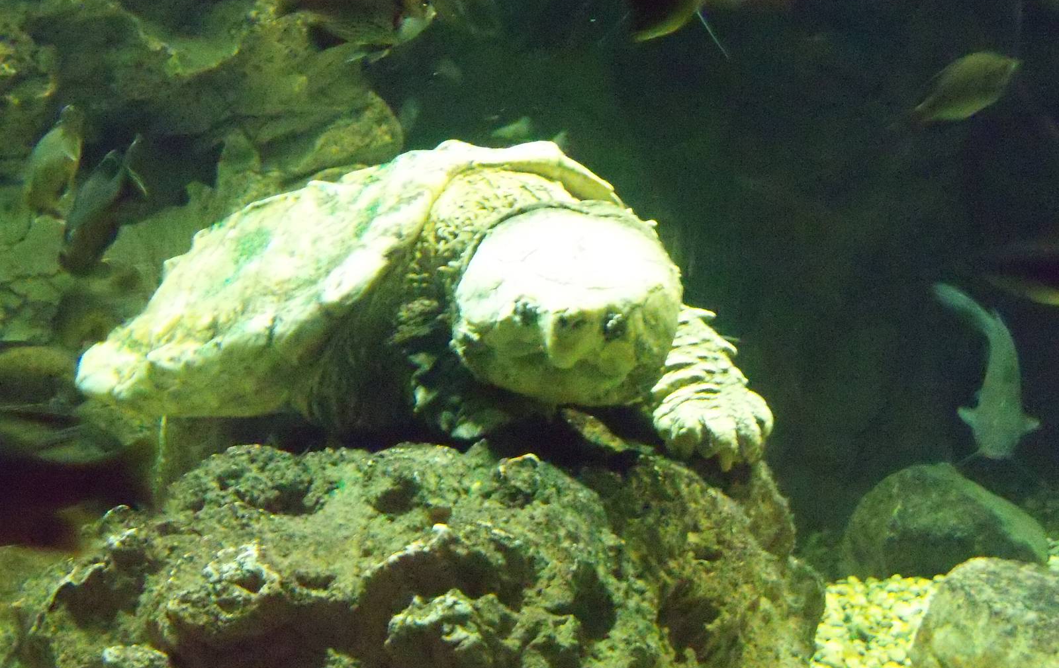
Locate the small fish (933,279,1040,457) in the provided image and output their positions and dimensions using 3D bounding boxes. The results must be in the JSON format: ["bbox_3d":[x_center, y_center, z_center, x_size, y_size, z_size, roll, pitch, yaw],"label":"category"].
[{"bbox_3d":[0.610,0.049,2.050,0.125,0.260,0.070,-10,-31,-6],"label":"small fish"}]

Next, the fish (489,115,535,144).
[{"bbox_3d":[-0.028,-0.321,2.400,0.075,0.035,0.022,-18,9,-9],"label":"fish"}]

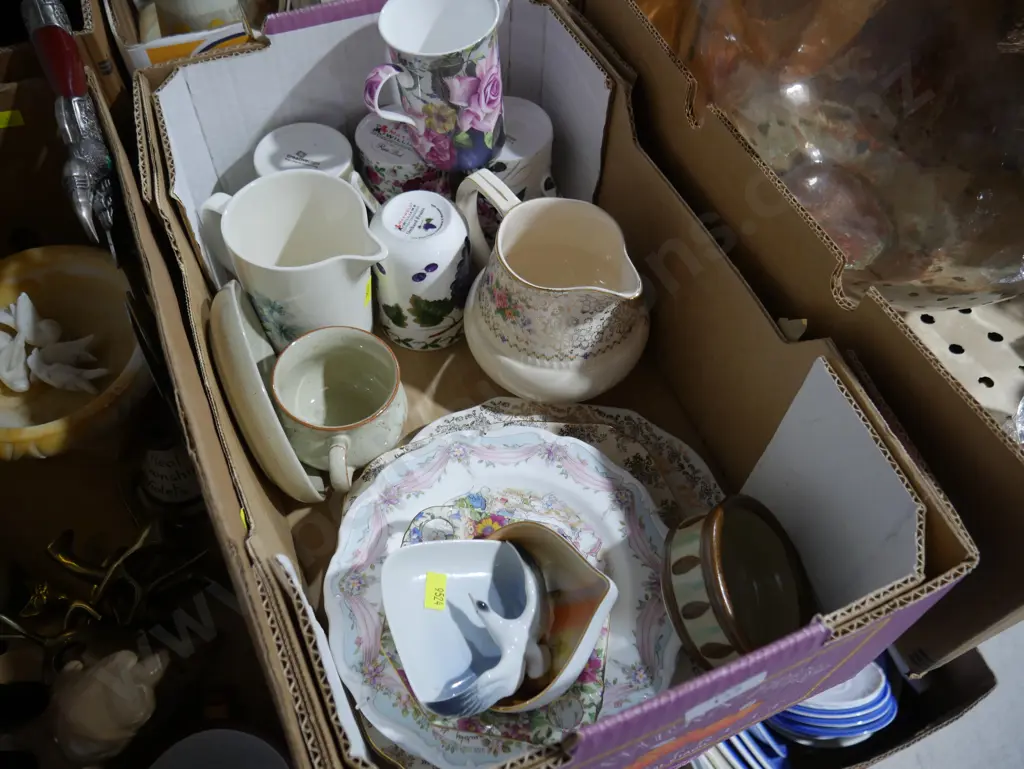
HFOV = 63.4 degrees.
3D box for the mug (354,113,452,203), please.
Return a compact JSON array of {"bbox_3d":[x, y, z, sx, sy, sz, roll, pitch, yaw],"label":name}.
[{"bbox_3d":[-0.083,-0.169,0.688,0.072,0.105,0.086,30,60,16],"label":"mug"}]

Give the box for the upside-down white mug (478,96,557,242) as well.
[{"bbox_3d":[0.003,-0.166,0.690,0.092,0.105,0.074,36,62,19],"label":"upside-down white mug"}]

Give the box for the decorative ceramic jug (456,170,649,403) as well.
[{"bbox_3d":[0.022,-0.084,0.686,0.184,0.155,0.152,38,61,19],"label":"decorative ceramic jug"}]

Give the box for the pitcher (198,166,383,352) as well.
[{"bbox_3d":[-0.157,-0.087,0.627,0.153,0.111,0.099,20,58,10],"label":"pitcher"}]

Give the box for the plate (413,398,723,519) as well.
[{"bbox_3d":[0.026,0.137,0.618,0.294,0.028,0.294,2,56,-3],"label":"plate"}]

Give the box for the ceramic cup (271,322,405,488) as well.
[{"bbox_3d":[-0.132,0.026,0.643,0.100,0.083,0.122,-5,57,-8],"label":"ceramic cup"}]

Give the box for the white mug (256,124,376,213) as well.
[{"bbox_3d":[-0.170,-0.167,0.757,0.113,0.100,0.085,17,57,7],"label":"white mug"}]

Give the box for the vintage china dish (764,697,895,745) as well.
[{"bbox_3d":[0.252,0.260,0.659,0.110,0.031,0.110,-5,18,2],"label":"vintage china dish"}]

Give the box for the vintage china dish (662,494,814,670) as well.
[{"bbox_3d":[0.137,0.123,0.507,0.106,0.037,0.106,28,50,-30],"label":"vintage china dish"}]

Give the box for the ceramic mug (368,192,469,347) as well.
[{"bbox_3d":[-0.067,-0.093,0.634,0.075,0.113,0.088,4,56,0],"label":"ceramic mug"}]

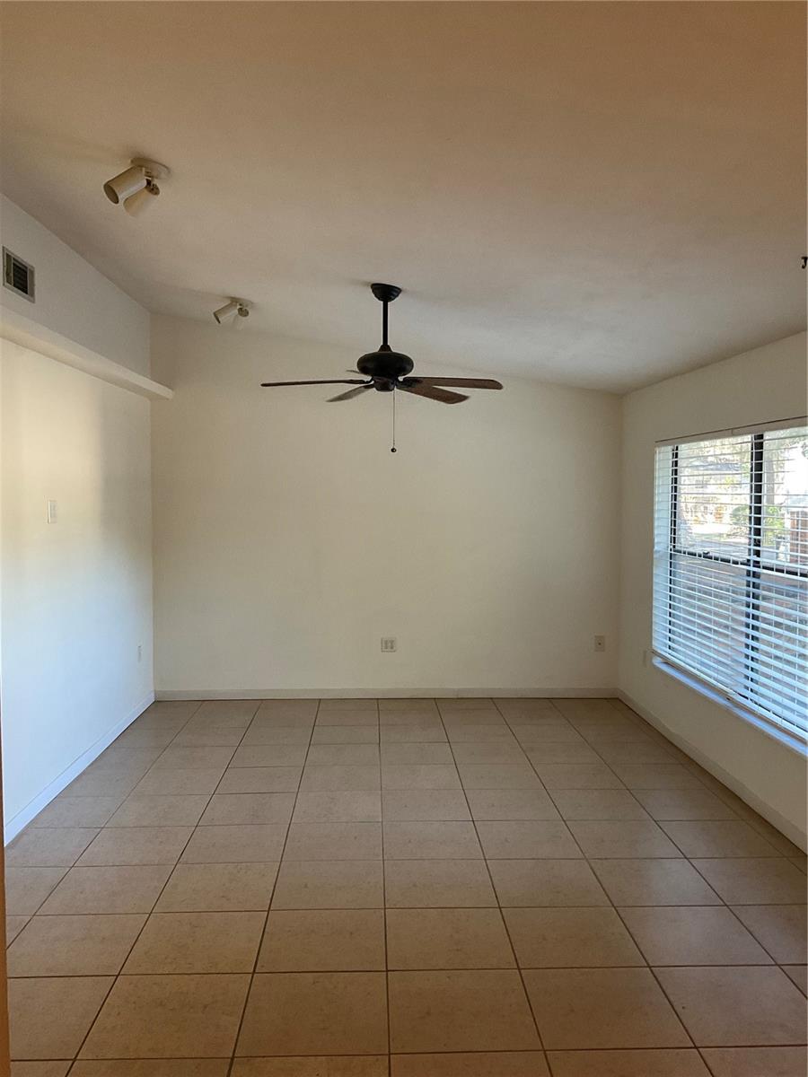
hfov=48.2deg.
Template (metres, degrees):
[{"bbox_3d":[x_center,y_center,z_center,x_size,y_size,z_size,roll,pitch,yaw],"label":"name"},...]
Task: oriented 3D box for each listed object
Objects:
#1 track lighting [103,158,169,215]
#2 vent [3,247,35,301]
[{"bbox_3d":[-0.975,-1.290,3.353,0.235,0.183,0.220,0,3,-2],"label":"track lighting"},{"bbox_3d":[-1.839,-1.253,4.293,0.025,0.187,0.390,0,3,-2],"label":"vent"}]

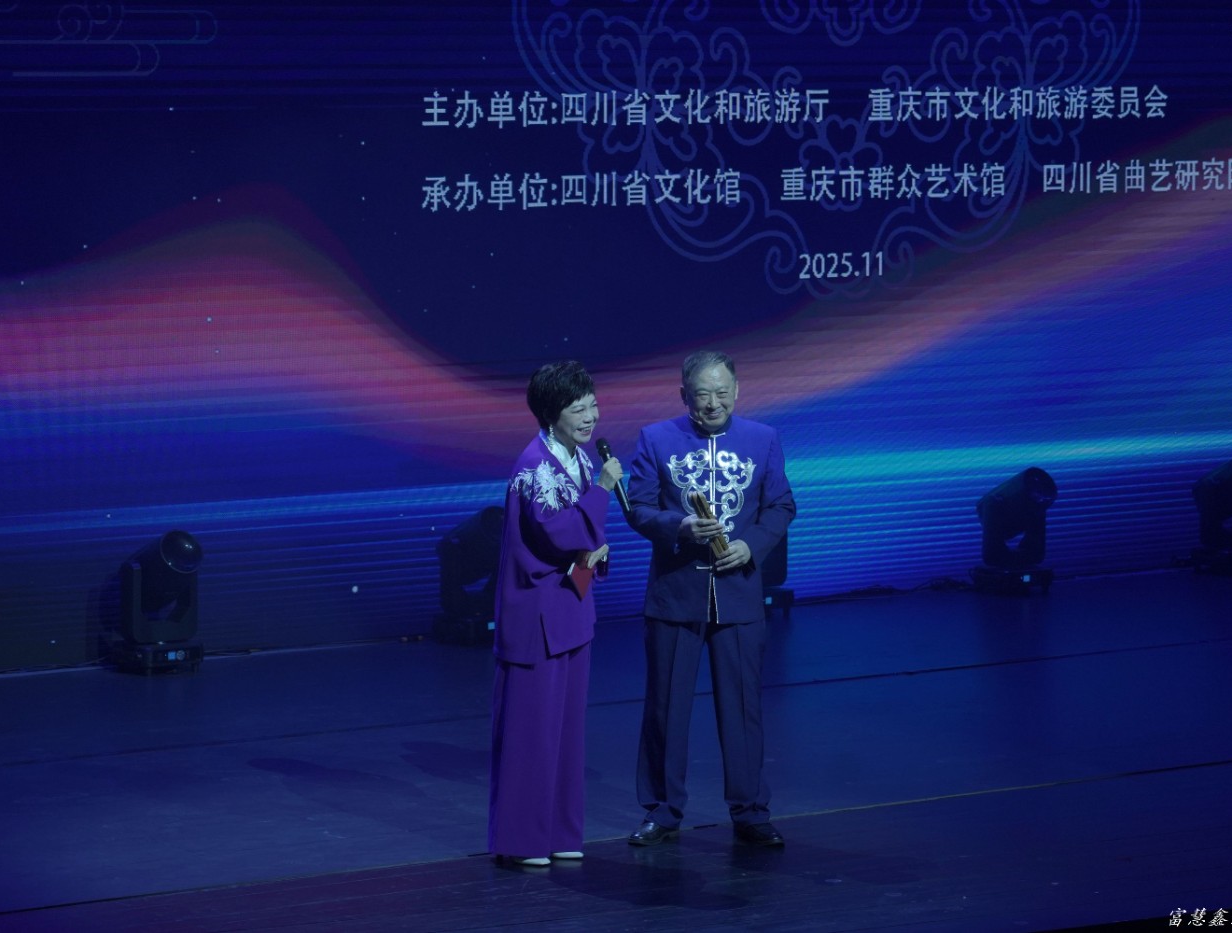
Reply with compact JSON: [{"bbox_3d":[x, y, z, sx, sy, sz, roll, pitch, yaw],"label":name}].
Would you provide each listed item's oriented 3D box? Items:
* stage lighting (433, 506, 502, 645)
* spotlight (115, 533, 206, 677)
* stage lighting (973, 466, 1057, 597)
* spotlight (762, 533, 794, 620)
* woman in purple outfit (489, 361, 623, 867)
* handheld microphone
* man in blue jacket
[{"bbox_3d":[-0.622,0.474,18.535,0.320,0.610,0.400,-4,8,-31],"label":"stage lighting"},{"bbox_3d":[-1.982,0.562,17.730,0.320,0.610,0.400,-4,8,-31],"label":"spotlight"},{"bbox_3d":[1.978,0.298,20.156,0.320,0.610,0.400,-4,8,-31],"label":"stage lighting"},{"bbox_3d":[0.673,0.394,19.277,0.320,0.610,0.400,-4,8,-31],"label":"spotlight"},{"bbox_3d":[-0.202,0.491,13.672,0.380,1.682,0.460,7,9,44],"label":"woman in purple outfit"},{"bbox_3d":[-0.008,0.033,13.450,0.052,0.268,0.052,-15,-15,-43],"label":"handheld microphone"},{"bbox_3d":[0.327,0.443,14.079,0.570,1.689,0.380,-1,7,-10],"label":"man in blue jacket"}]

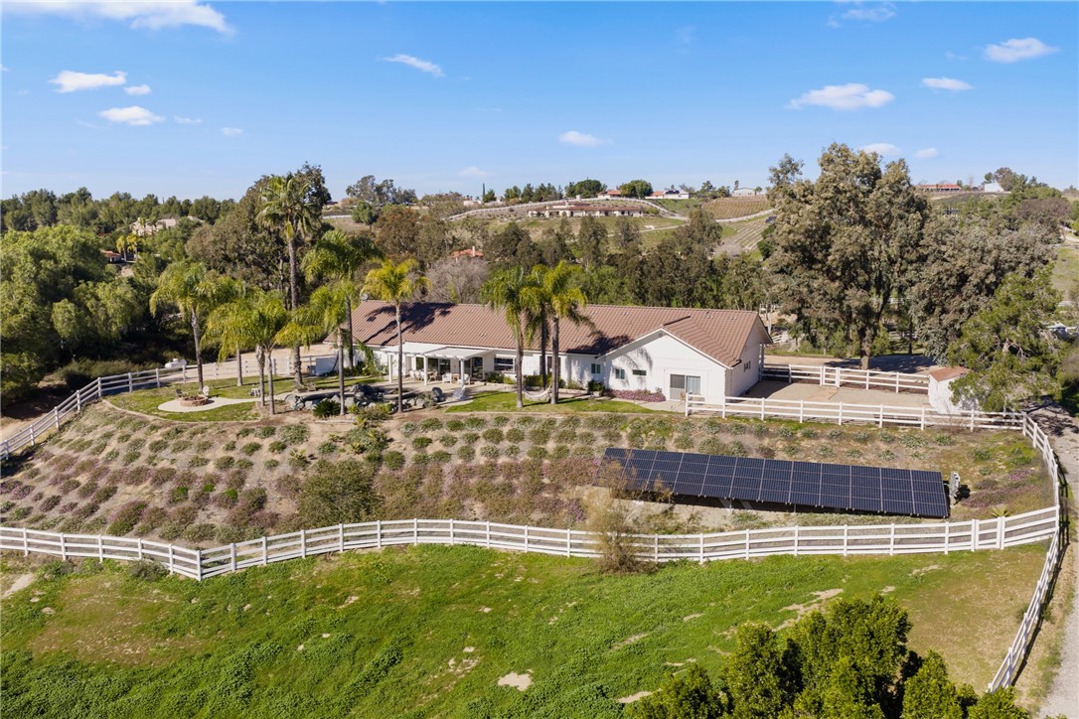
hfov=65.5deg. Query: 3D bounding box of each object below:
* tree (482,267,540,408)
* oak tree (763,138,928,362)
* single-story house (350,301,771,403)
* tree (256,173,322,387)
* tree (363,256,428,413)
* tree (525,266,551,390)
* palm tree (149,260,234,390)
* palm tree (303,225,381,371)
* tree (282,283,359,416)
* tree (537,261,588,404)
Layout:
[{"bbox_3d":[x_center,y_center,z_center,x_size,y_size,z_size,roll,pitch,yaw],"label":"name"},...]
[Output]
[{"bbox_3d":[-2.023,-1.531,60.251,4.000,10.220,3.920,-1,9,-2],"label":"tree"},{"bbox_3d":[26.839,-8.884,74.059,13.790,19.770,12.500,3,10,20],"label":"oak tree"},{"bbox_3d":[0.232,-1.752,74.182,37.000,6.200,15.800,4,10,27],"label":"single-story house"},{"bbox_3d":[-19.985,-6.365,68.798,5.160,17.430,5.060,-3,9,-16],"label":"tree"},{"bbox_3d":[-9.886,-1.598,58.978,4.590,10.910,4.490,-2,9,-9],"label":"tree"},{"bbox_3d":[0.326,-2.461,67.014,3.540,9.860,3.460,-1,9,0],"label":"tree"},{"bbox_3d":[-27.414,-2.581,67.220,6.620,10.610,6.490,-4,10,-22],"label":"palm tree"},{"bbox_3d":[-17.699,-5.253,75.866,6.950,12.950,6.810,-3,9,-13],"label":"palm tree"},{"bbox_3d":[-15.049,-0.683,58.569,5.100,9.340,5.000,-3,9,-14],"label":"tree"},{"bbox_3d":[1.741,-1.936,61.453,3.660,10.560,3.580,0,9,2],"label":"tree"}]

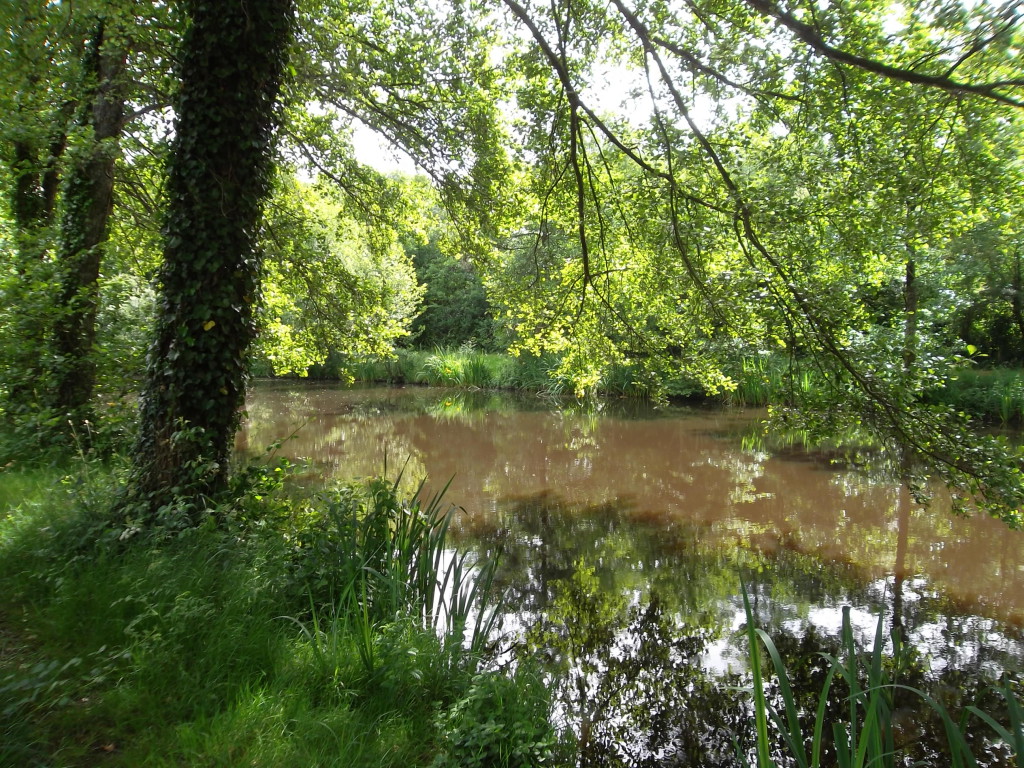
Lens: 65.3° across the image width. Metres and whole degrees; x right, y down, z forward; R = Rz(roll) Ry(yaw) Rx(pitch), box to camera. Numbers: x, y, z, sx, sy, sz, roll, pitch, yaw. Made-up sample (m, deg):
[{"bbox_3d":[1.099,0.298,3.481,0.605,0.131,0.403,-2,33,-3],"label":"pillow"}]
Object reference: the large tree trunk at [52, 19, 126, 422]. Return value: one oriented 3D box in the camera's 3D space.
[{"bbox_3d":[-6.450,-2.380,12.200,0.650,6.300,0.620,5,3,0],"label":"large tree trunk"}]

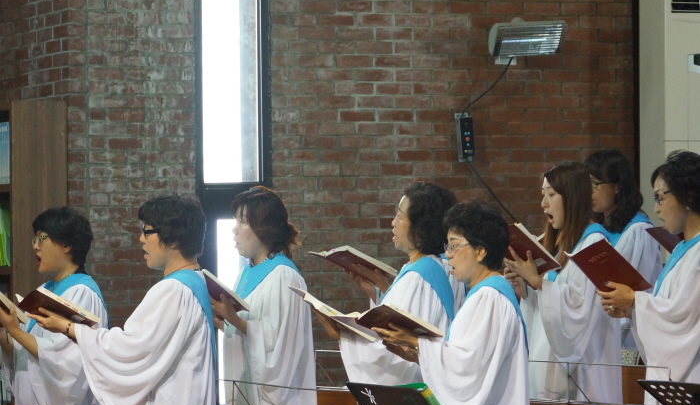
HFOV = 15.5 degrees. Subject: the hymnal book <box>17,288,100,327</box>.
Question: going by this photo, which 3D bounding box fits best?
[{"bbox_3d":[-0.958,0.357,8.400,0.240,0.080,0.300,27,-12,-16],"label":"hymnal book"}]

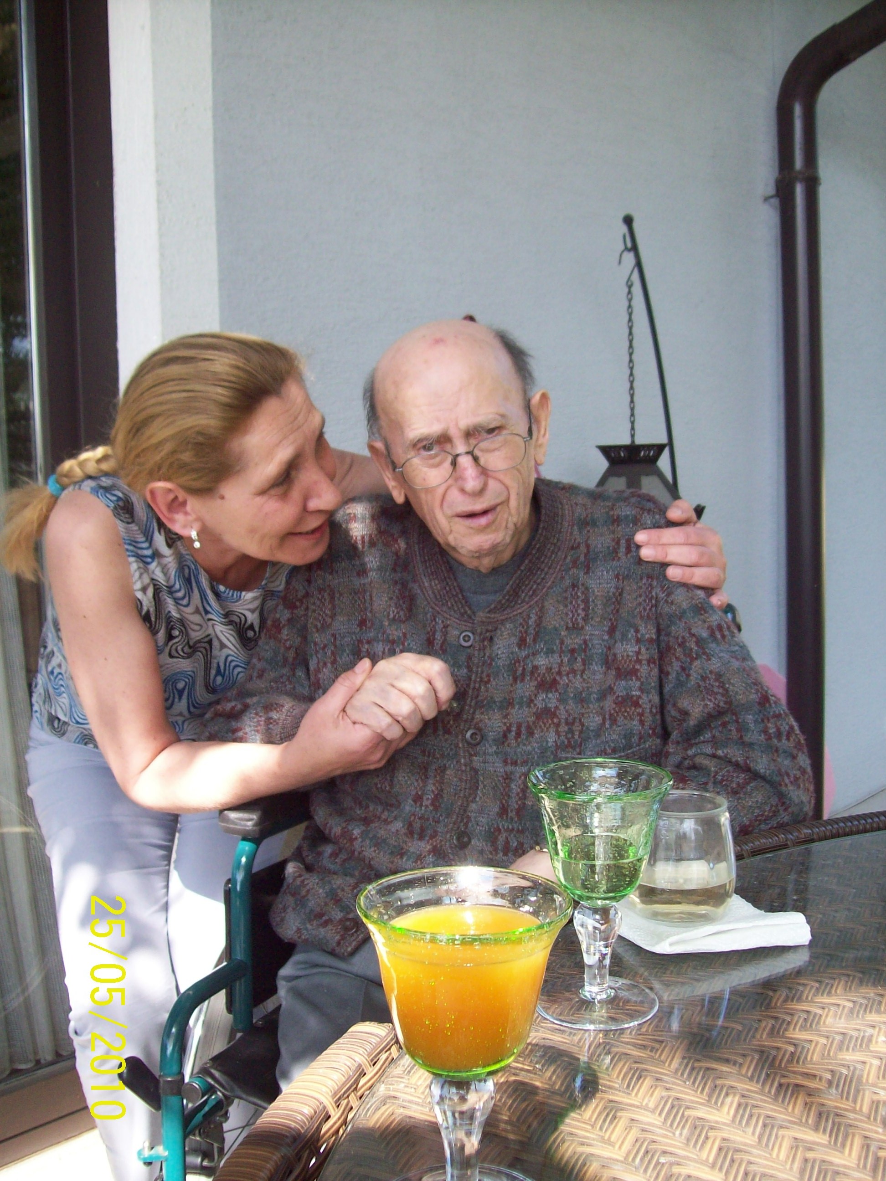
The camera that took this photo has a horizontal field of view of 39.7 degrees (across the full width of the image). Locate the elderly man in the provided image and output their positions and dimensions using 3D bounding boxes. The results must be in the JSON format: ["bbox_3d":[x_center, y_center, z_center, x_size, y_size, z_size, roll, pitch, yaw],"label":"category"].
[{"bbox_3d":[0.072,0.296,1.191,0.620,1.140,0.700,0,7,12],"label":"elderly man"}]

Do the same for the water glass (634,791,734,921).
[{"bbox_3d":[0.196,0.216,0.999,0.086,0.089,0.086,-1,7,0],"label":"water glass"}]

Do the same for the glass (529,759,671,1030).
[{"bbox_3d":[0.106,0.207,0.843,0.097,0.158,0.097,-1,7,0],"label":"glass"}]

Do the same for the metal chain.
[{"bbox_3d":[0.376,-0.472,2.450,0.020,0.359,0.015,-1,7,0],"label":"metal chain"}]

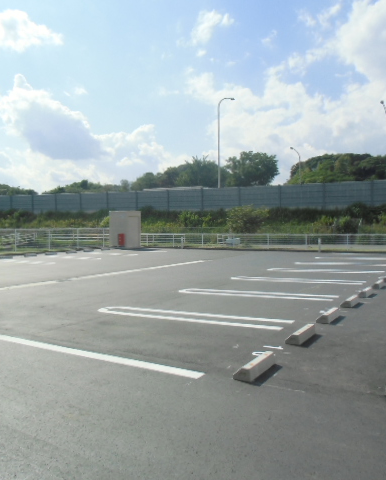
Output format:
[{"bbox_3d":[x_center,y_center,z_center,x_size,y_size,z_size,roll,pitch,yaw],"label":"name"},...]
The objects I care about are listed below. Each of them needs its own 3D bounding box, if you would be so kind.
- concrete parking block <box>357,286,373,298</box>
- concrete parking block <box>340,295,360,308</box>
[{"bbox_3d":[3.381,1.026,8.692,0.175,0.120,0.600,-1,1,32],"label":"concrete parking block"},{"bbox_3d":[2.657,1.035,7.483,0.180,0.117,0.588,0,2,32],"label":"concrete parking block"}]

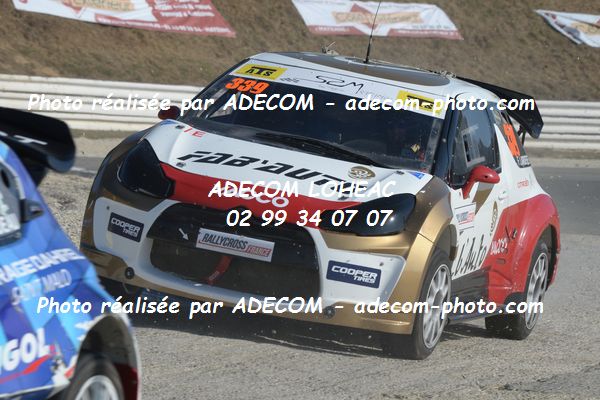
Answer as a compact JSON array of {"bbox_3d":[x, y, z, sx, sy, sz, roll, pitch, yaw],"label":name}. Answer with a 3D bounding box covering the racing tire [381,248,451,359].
[{"bbox_3d":[0.600,0.534,25.496,0.230,0.630,0.630,11,4,15],"label":"racing tire"}]

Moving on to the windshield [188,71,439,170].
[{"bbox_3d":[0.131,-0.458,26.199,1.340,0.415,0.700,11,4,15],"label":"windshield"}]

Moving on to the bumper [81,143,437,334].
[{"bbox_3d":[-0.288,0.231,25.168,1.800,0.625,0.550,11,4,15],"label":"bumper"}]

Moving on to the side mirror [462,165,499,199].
[{"bbox_3d":[1.011,-0.095,27.000,0.190,0.195,0.125,11,4,15],"label":"side mirror"}]

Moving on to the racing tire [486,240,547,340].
[{"bbox_3d":[1.248,0.501,27.869,0.230,0.630,0.630,11,4,15],"label":"racing tire"}]

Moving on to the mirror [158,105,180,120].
[{"bbox_3d":[-0.714,-0.474,26.575,0.170,0.160,0.120,11,4,15],"label":"mirror"}]

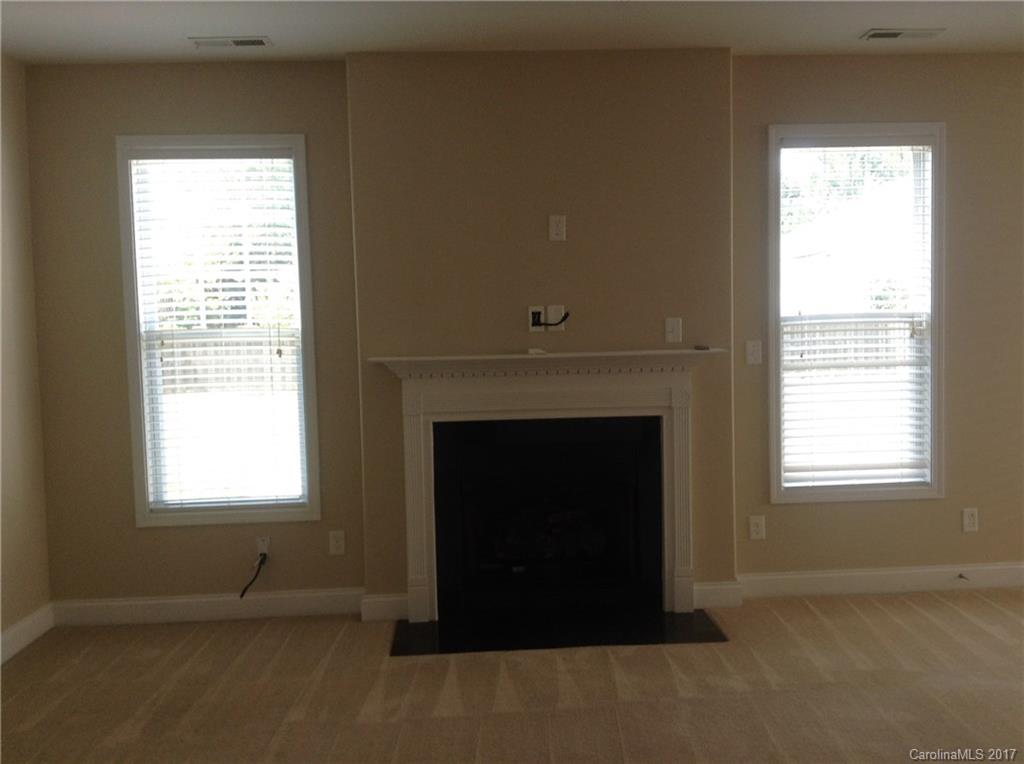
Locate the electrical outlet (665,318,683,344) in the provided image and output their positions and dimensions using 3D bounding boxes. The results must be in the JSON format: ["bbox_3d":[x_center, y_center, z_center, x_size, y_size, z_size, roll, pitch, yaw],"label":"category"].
[{"bbox_3d":[0.791,-0.251,4.744,0.073,0.117,0.010,-2,4,-3],"label":"electrical outlet"}]

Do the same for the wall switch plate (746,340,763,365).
[{"bbox_3d":[1.219,-0.146,4.896,0.071,0.116,0.010,-2,4,-3],"label":"wall switch plate"}]

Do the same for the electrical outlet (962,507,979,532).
[{"bbox_3d":[2.357,0.711,5.011,0.072,0.116,0.010,-2,4,-3],"label":"electrical outlet"}]

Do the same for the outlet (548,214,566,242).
[{"bbox_3d":[0.220,-0.733,4.658,0.072,0.116,0.010,-2,4,-3],"label":"outlet"}]

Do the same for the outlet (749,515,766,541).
[{"bbox_3d":[1.247,0.738,4.948,0.072,0.116,0.010,-2,4,-3],"label":"outlet"}]

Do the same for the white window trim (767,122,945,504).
[{"bbox_3d":[1.746,-0.342,4.945,0.896,1.895,0.100,-2,4,-3],"label":"white window trim"}]

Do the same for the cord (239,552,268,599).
[{"bbox_3d":[-1.279,0.957,4.817,0.139,0.225,0.060,-2,4,-3],"label":"cord"}]

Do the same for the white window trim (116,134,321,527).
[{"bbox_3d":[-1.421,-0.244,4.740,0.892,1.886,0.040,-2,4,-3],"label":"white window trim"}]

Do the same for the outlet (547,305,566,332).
[{"bbox_3d":[0.214,-0.304,4.683,0.072,0.117,0.010,-2,4,-3],"label":"outlet"}]

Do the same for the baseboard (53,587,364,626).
[{"bbox_3d":[-1.486,1.116,4.808,1.510,0.123,0.018,-2,4,-3],"label":"baseboard"}]

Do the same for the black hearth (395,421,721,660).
[{"bbox_3d":[0.191,0.673,4.513,1.493,0.962,0.550,-2,4,-3],"label":"black hearth"}]

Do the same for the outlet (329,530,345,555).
[{"bbox_3d":[-0.866,0.795,4.829,0.072,0.116,0.010,-2,4,-3],"label":"outlet"}]

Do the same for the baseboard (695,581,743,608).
[{"bbox_3d":[1.019,1.052,4.832,0.240,0.129,0.018,-2,4,-3],"label":"baseboard"}]

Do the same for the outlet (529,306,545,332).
[{"bbox_3d":[0.121,-0.304,4.706,0.072,0.117,0.014,-2,4,-3],"label":"outlet"}]

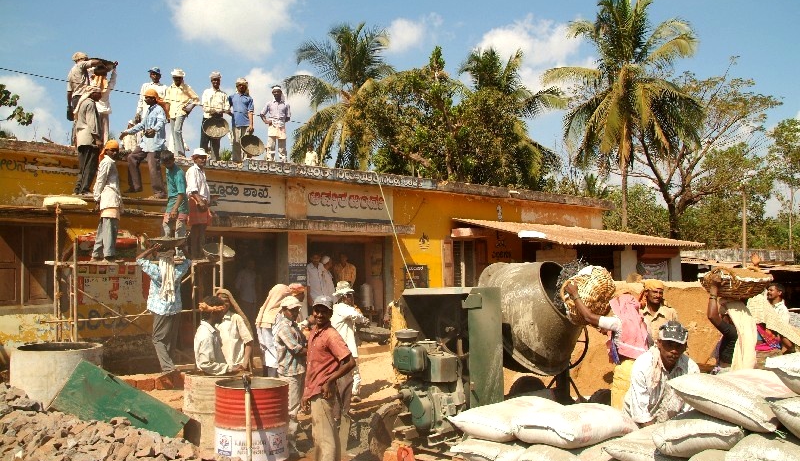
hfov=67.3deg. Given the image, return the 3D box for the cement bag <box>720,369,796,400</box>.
[{"bbox_3d":[2.000,0.870,3.350,0.640,0.170,0.440,4,-7,-41],"label":"cement bag"}]

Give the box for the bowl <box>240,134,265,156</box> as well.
[{"bbox_3d":[-2.778,-1.616,11.350,0.480,0.480,0.140,1,-30,-32],"label":"bowl"}]

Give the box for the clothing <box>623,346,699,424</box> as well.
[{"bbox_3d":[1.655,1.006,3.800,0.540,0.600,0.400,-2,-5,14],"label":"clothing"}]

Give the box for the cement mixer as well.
[{"bbox_3d":[0.848,1.248,6.171,1.650,1.880,2.200,-2,-5,22],"label":"cement mixer"}]

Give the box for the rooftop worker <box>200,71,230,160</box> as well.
[{"bbox_3d":[-3.394,-2.090,11.048,0.520,1.660,0.450,2,-5,-20],"label":"rooftop worker"}]

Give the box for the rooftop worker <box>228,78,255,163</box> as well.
[{"bbox_3d":[-3.053,-2.127,11.555,0.500,1.660,0.340,1,-3,-21],"label":"rooftop worker"}]

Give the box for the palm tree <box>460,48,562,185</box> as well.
[{"bbox_3d":[6.146,-2.624,32.807,6.000,13.800,6.000,0,-5,0],"label":"palm tree"}]

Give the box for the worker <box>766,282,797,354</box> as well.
[{"bbox_3d":[4.393,1.411,6.856,0.360,1.630,0.500,-2,-3,18],"label":"worker"}]

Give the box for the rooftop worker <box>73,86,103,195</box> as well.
[{"bbox_3d":[-4.752,-1.371,9.105,0.380,1.680,0.430,2,-4,-43],"label":"rooftop worker"}]

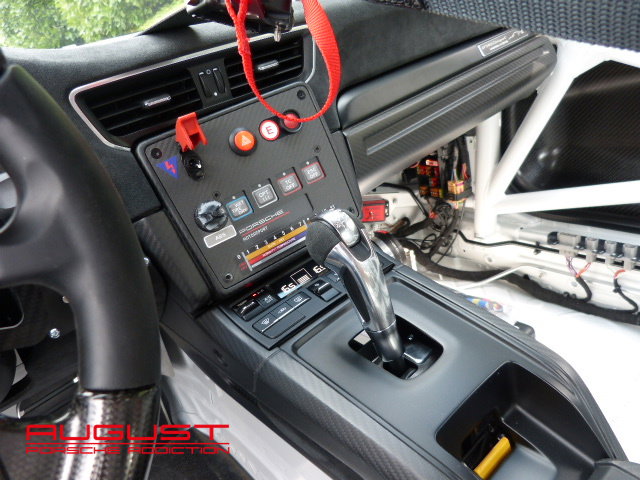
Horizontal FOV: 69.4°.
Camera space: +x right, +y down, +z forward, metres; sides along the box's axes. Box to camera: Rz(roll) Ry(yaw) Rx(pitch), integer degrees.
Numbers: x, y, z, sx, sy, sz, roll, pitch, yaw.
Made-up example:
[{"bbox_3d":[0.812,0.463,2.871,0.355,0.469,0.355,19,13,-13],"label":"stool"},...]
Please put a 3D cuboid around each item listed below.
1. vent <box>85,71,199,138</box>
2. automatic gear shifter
[{"bbox_3d":[-0.181,-0.142,0.474,0.114,0.048,0.030,-30,20,-30],"label":"vent"},{"bbox_3d":[0.037,0.046,0.451,0.048,0.162,0.068,-30,15,-30],"label":"automatic gear shifter"}]

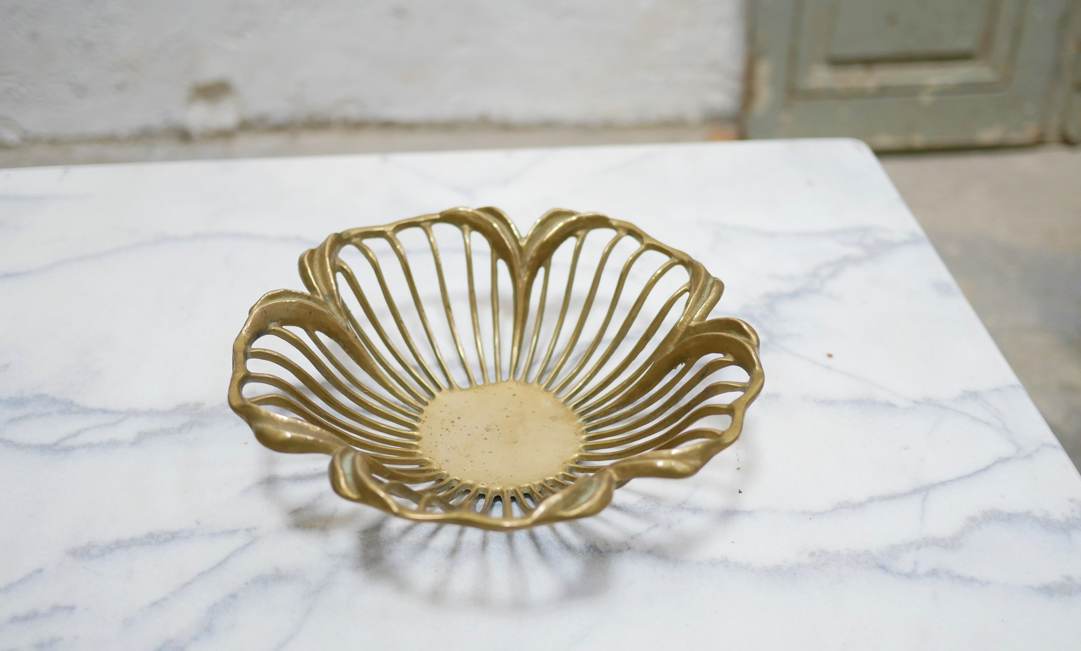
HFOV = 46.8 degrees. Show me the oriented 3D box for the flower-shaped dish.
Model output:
[{"bbox_3d":[-0.020,0.032,0.622,0.255,0.067,0.255,0,36,0],"label":"flower-shaped dish"}]

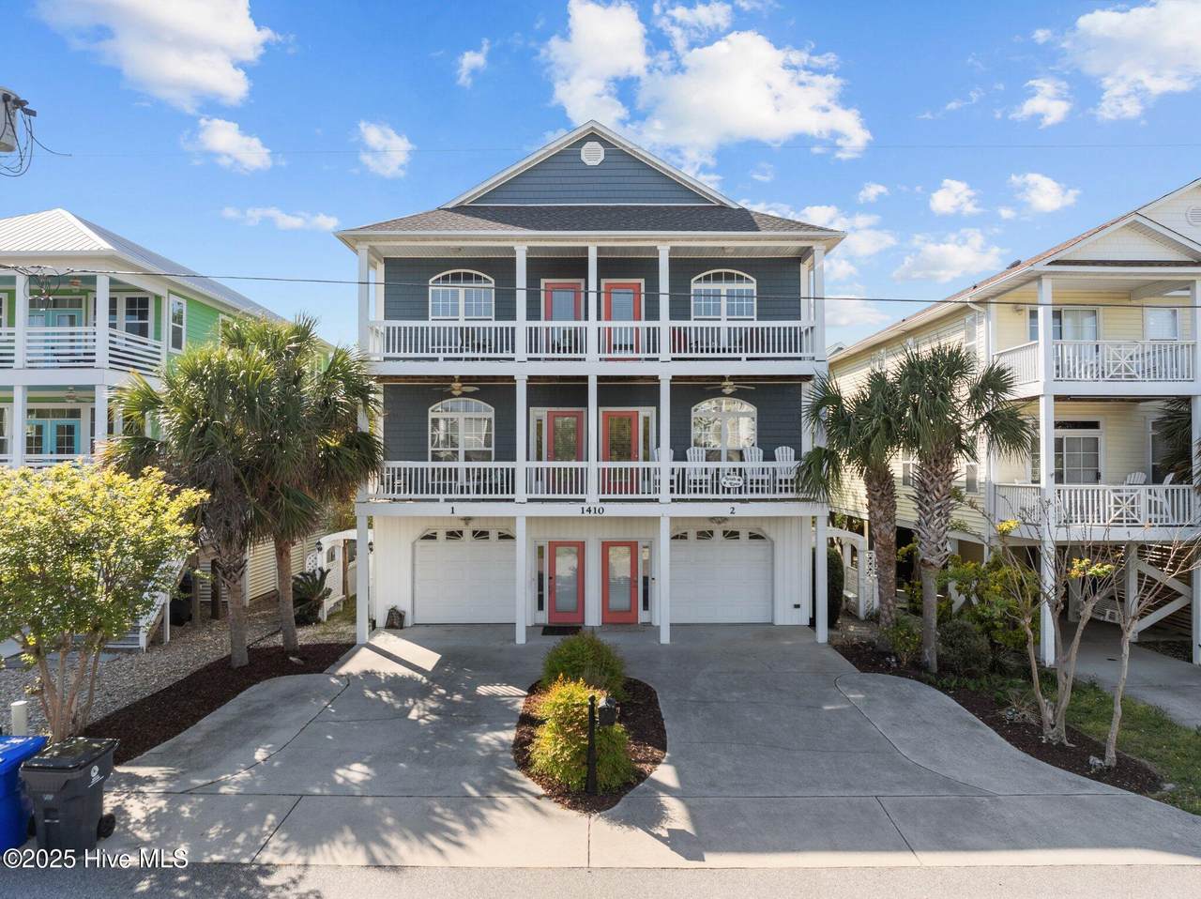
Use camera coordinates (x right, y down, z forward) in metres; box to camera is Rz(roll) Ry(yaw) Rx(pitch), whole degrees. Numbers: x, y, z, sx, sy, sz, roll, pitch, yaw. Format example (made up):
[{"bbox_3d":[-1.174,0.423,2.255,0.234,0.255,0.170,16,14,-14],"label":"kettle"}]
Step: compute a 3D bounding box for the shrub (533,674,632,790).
[{"bbox_3d":[-0.261,3.933,11.779,1.480,1.200,1.600,0,-1,0],"label":"shrub"}]

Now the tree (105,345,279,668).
[{"bbox_3d":[-8.457,1.121,17.282,3.500,6.700,3.500,0,-1,0],"label":"tree"}]

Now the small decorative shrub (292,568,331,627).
[{"bbox_3d":[-7.573,3.751,21.634,1.100,1.400,1.100,0,-1,0],"label":"small decorative shrub"}]

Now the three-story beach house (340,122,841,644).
[{"bbox_3d":[-0.210,-1.798,25.788,11.500,12.750,14.000,0,-1,0],"label":"three-story beach house"}]

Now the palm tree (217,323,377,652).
[{"bbox_3d":[-6.665,0.757,18.489,3.500,7.400,3.500,0,-1,0],"label":"palm tree"}]

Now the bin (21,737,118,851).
[{"bbox_3d":[-6.170,4.017,9.727,0.690,1.080,0.860,0,-1,0],"label":"bin"}]

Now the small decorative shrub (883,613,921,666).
[{"bbox_3d":[6.344,3.943,17.430,0.850,1.050,0.850,0,-1,0],"label":"small decorative shrub"}]

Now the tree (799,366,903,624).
[{"bbox_3d":[5.654,1.408,18.377,2.400,6.100,2.400,0,-1,0],"label":"tree"}]

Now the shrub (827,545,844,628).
[{"bbox_3d":[5.770,3.440,21.040,0.750,2.000,0.850,0,-1,0],"label":"shrub"}]

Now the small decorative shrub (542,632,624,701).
[{"bbox_3d":[-0.306,3.941,15.430,1.500,1.100,1.500,0,-1,0],"label":"small decorative shrub"}]

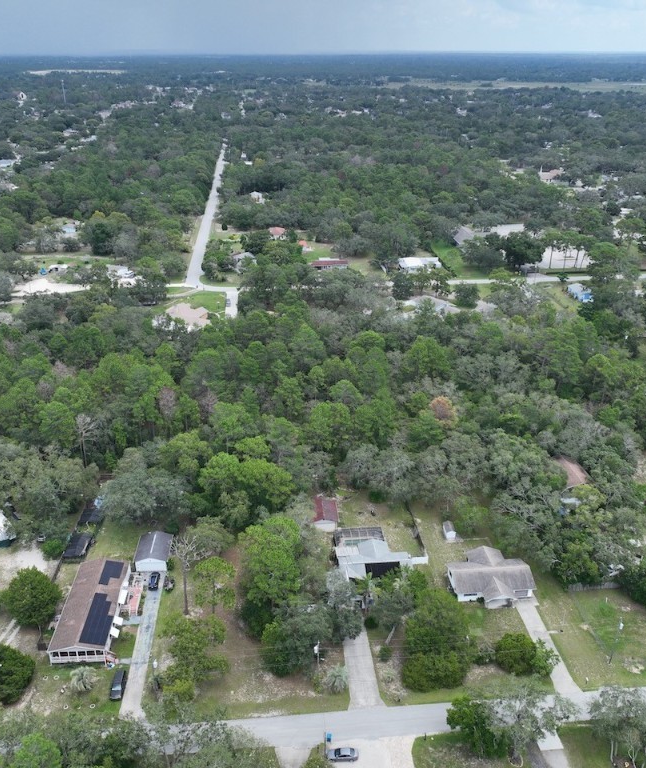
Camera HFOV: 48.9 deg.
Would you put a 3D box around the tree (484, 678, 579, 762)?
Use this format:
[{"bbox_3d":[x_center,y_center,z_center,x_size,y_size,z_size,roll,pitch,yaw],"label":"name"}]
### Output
[{"bbox_3d":[30.000,50.504,103.933,13.000,10.200,12.200,-2,25,-5],"label":"tree"}]

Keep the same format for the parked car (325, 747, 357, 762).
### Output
[{"bbox_3d":[2.980,54.669,104.969,4.720,1.450,1.830,-2,25,-4],"label":"parked car"}]

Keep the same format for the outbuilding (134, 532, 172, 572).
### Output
[{"bbox_3d":[-34.499,34.385,145.612,6.300,3.400,8.500,-1,25,-3],"label":"outbuilding"}]

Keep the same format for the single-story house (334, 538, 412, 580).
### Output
[{"bbox_3d":[10.000,35.953,141.733,14.800,4.400,11.800,-2,25,-5],"label":"single-story house"}]

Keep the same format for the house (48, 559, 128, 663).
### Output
[{"bbox_3d":[-42.314,41.078,130.628,9.400,4.100,22.500,-1,25,-3],"label":"house"}]

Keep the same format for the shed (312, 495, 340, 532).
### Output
[{"bbox_3d":[0.300,28.837,157.705,5.000,3.100,8.000,-1,25,-3],"label":"shed"}]

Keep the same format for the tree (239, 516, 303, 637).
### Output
[{"bbox_3d":[-9.000,34.294,125.155,11.000,21.500,11.500,-2,25,-5],"label":"tree"}]

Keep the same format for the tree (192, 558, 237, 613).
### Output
[{"bbox_3d":[-19.200,37.433,128.512,7.600,12.500,7.600,0,25,0],"label":"tree"}]

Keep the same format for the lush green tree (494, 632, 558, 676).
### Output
[{"bbox_3d":[33.800,45.789,119.616,9.800,5.400,8.000,-2,25,-5],"label":"lush green tree"}]

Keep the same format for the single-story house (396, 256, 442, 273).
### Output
[{"bbox_3d":[46.100,-56.813,338.142,19.000,3.800,12.500,-3,25,-5],"label":"single-story house"}]

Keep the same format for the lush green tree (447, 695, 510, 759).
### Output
[{"bbox_3d":[22.600,50.968,104.593,8.600,8.800,8.600,-2,25,-5],"label":"lush green tree"}]

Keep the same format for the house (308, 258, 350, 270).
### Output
[{"bbox_3d":[3.400,-56.939,338.525,17.300,3.700,9.000,-3,26,-7],"label":"house"}]

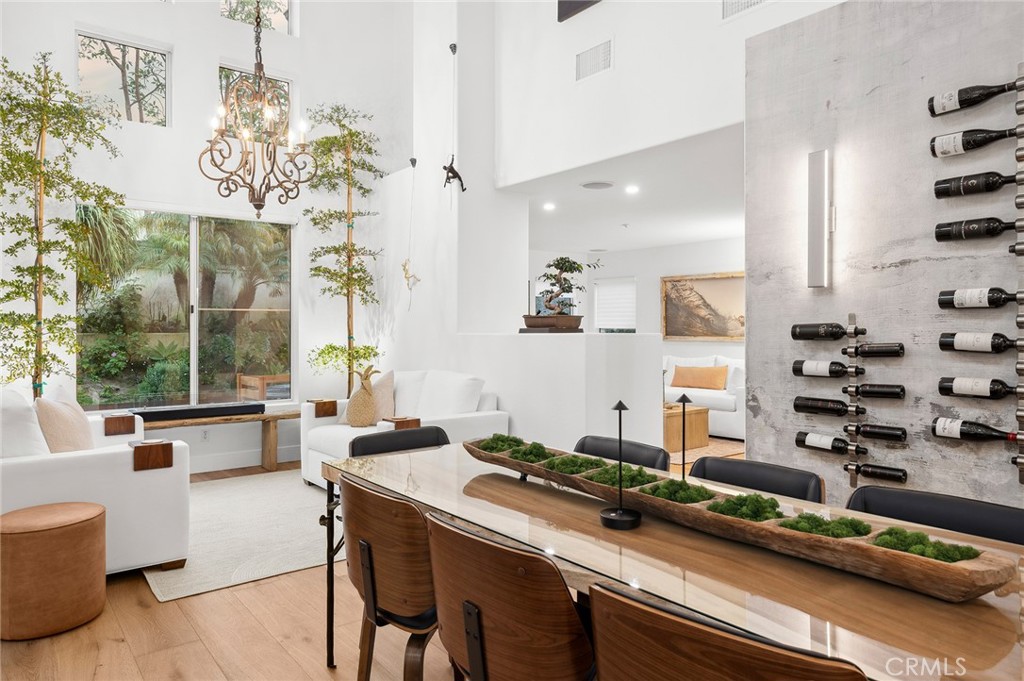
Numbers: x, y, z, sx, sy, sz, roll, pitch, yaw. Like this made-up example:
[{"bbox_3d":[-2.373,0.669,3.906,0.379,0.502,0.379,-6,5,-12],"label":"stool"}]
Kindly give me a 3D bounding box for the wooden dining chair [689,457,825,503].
[{"bbox_3d":[0.633,0.822,2.143,0.550,0.810,0.510,-1,1,-39],"label":"wooden dining chair"}]

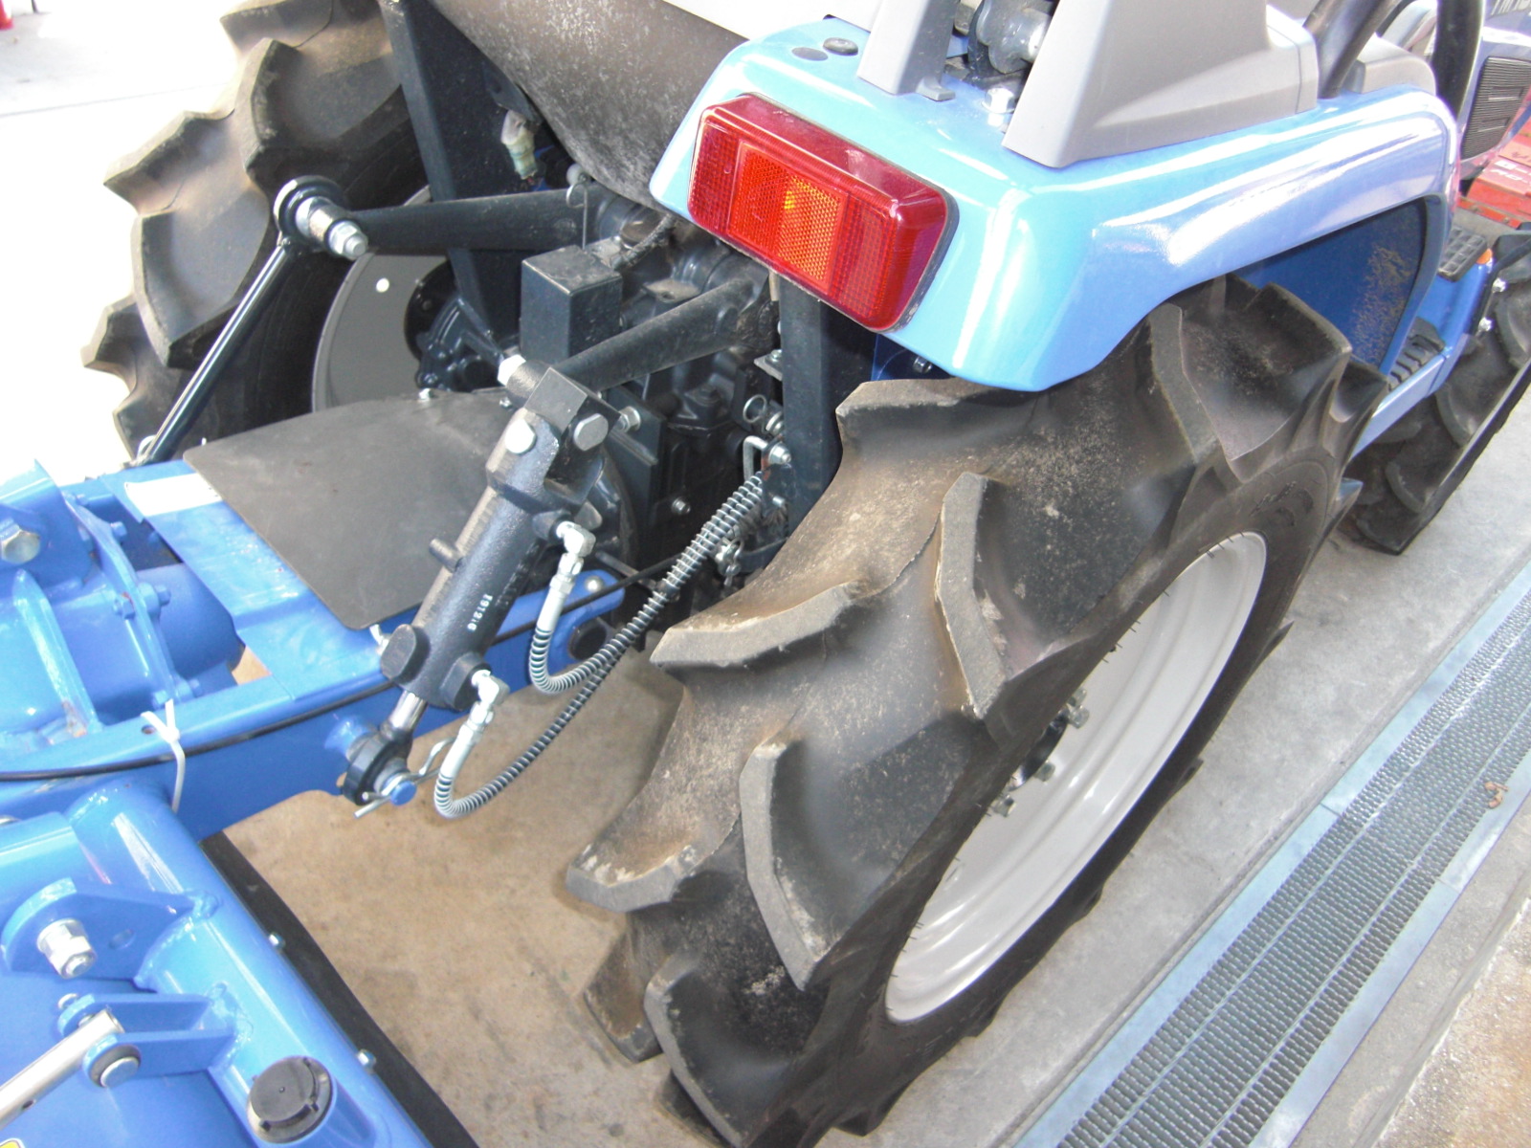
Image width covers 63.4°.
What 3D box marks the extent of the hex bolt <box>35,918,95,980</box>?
[{"bbox_3d":[-0.367,0.197,0.650,0.025,0.025,0.027,-28,51,-36],"label":"hex bolt"}]

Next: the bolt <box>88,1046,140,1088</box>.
[{"bbox_3d":[-0.322,0.244,0.613,0.027,0.027,0.015,-28,51,-36],"label":"bolt"}]

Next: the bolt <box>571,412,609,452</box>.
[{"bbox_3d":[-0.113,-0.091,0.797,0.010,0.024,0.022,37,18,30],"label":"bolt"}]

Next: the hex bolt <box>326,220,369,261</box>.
[{"bbox_3d":[-0.324,-0.258,0.960,0.028,0.028,0.028,-28,51,-36],"label":"hex bolt"}]

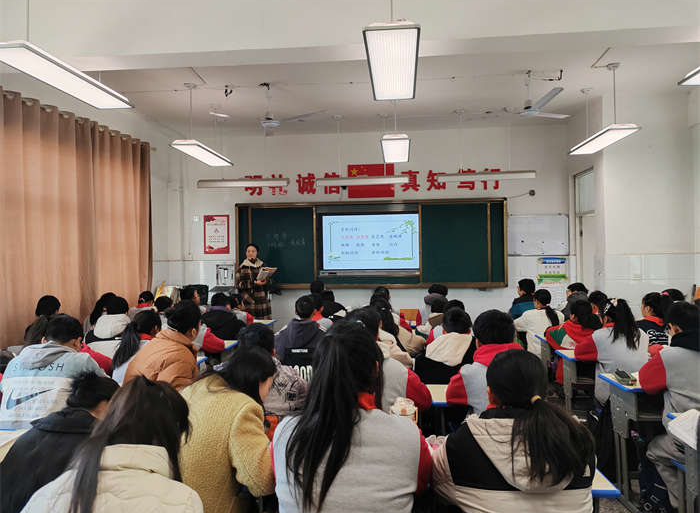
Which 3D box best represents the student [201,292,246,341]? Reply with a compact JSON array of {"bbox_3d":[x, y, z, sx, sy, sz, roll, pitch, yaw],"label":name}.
[{"bbox_3d":[-1.218,0.938,5.456,0.460,1.156,0.600,-1,-1,5],"label":"student"}]

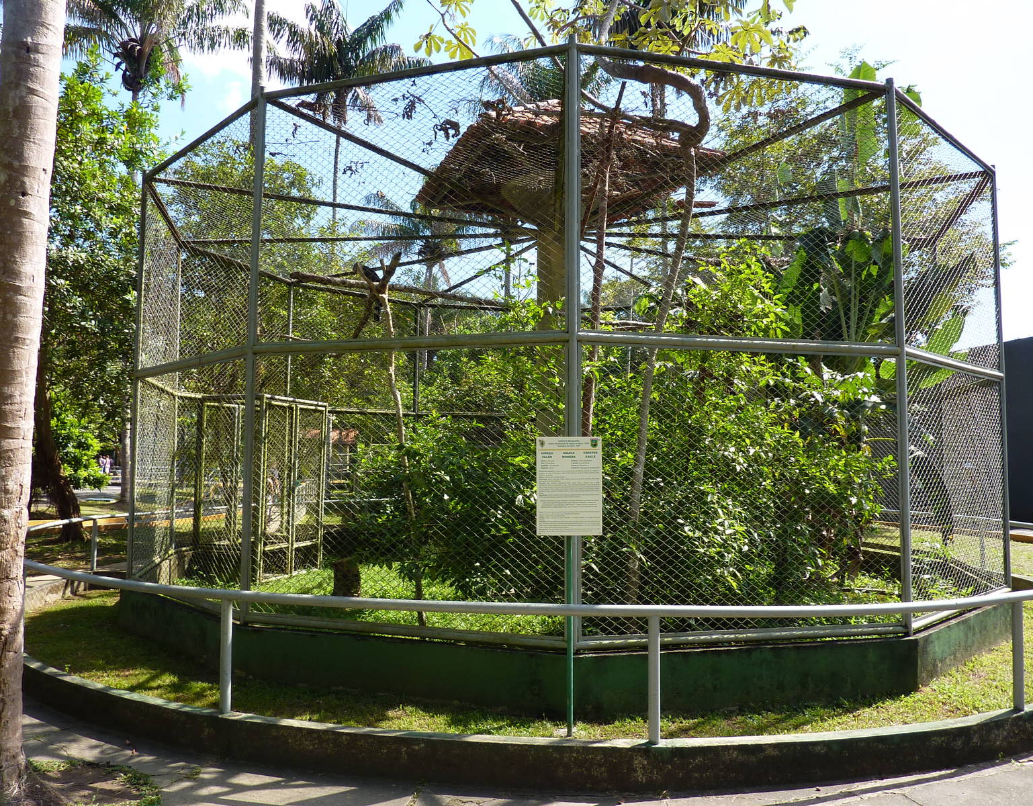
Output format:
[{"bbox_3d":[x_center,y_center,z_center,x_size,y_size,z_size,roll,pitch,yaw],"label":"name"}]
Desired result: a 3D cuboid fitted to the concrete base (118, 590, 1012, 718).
[{"bbox_3d":[0.474,2.022,9.324,9.002,0.354,9.002,1,-4,-14],"label":"concrete base"}]

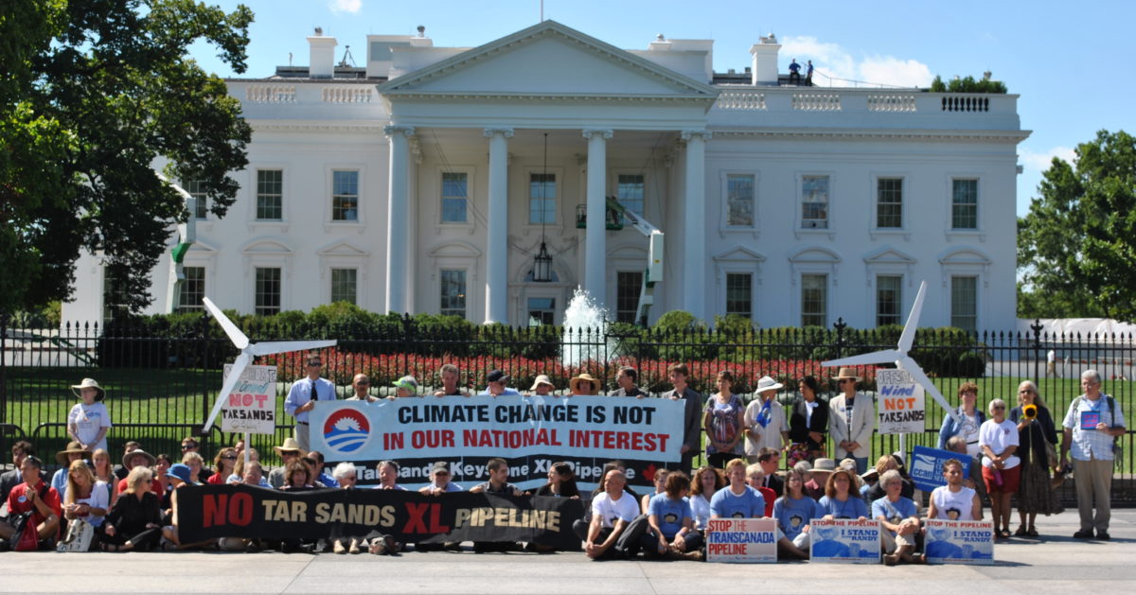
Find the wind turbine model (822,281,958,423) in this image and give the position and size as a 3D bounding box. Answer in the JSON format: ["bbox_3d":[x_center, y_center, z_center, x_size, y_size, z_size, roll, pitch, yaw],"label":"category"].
[{"bbox_3d":[3.369,0.574,20.800,1.425,1.484,0.250,1,-3,-2],"label":"wind turbine model"}]

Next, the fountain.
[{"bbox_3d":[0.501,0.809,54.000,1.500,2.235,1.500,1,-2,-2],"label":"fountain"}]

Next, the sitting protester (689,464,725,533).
[{"bbox_3d":[1.292,1.963,18.327,0.580,0.809,0.800,1,-3,-3],"label":"sitting protester"}]

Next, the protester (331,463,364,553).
[{"bbox_3d":[-2.162,2.052,19.513,0.460,0.830,0.820,1,-2,-5],"label":"protester"}]

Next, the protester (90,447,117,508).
[{"bbox_3d":[-4.633,1.937,19.778,0.550,0.855,0.750,1,-3,-3],"label":"protester"}]

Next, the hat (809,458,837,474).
[{"bbox_3d":[2.631,1.739,20.600,0.310,0.157,0.340,1,-2,3],"label":"hat"}]

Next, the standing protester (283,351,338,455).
[{"bbox_3d":[-2.829,1.537,21.800,0.580,1.841,0.420,1,-3,-6],"label":"standing protester"}]

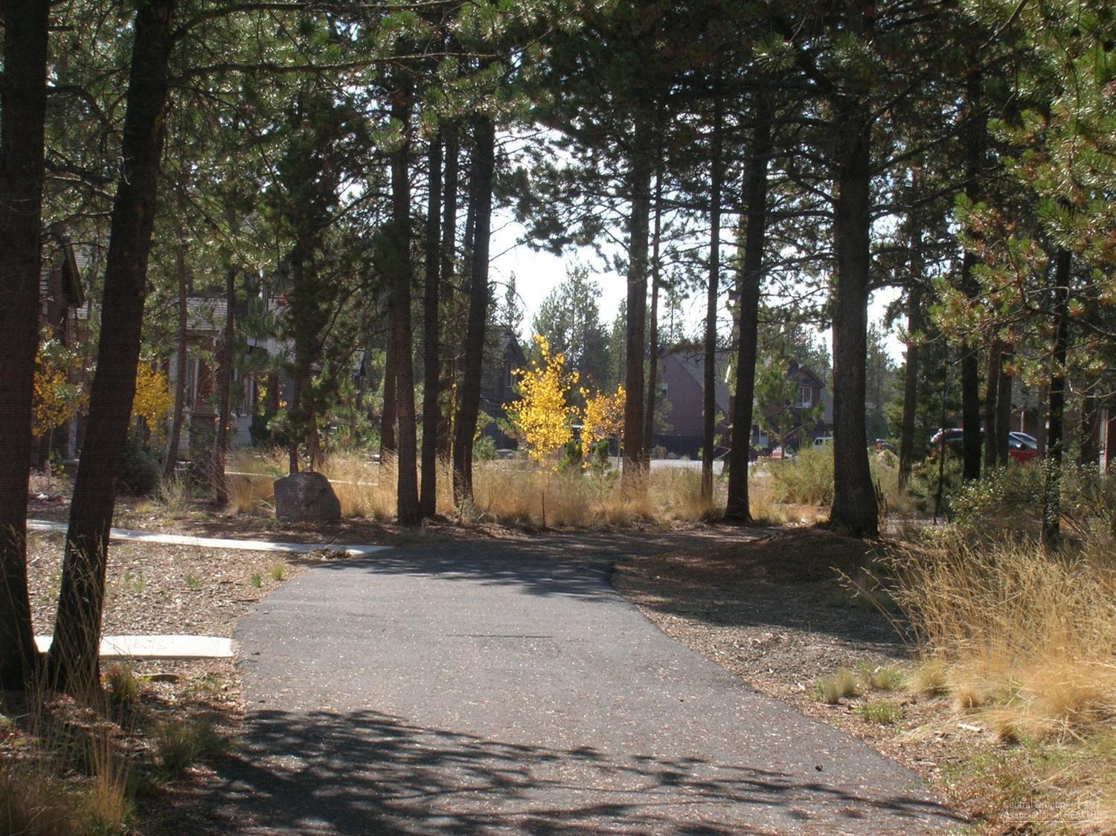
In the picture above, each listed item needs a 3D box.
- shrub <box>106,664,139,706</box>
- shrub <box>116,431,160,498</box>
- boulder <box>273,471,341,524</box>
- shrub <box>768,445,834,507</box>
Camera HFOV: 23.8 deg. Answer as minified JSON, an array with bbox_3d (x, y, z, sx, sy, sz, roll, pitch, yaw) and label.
[{"bbox_3d":[-2.345,1.429,14.200,0.200,0.220,0.200,0,0,0],"label":"shrub"},{"bbox_3d":[-7.479,0.798,46.500,1.050,1.120,1.050,0,0,0],"label":"shrub"},{"bbox_3d":[-3.272,1.036,34.500,0.890,0.680,0.700,0,0,0],"label":"boulder"},{"bbox_3d":[4.065,0.922,43.000,1.300,1.000,1.200,0,0,0],"label":"shrub"}]

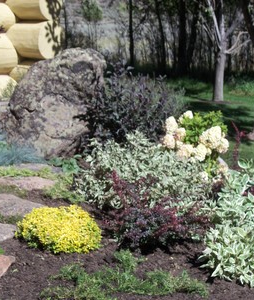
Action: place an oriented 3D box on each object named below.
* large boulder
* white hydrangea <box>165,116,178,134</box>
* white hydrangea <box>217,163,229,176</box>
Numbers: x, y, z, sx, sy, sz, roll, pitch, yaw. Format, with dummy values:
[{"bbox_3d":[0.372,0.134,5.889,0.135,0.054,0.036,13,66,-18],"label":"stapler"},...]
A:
[{"bbox_3d":[-0.629,-0.415,6.700,0.874,0.900,0.700,0,12,0],"label":"large boulder"},{"bbox_3d":[0.382,-0.210,6.450,0.105,0.150,0.105,0,9,0],"label":"white hydrangea"},{"bbox_3d":[0.720,0.145,5.600,0.089,0.099,0.085,0,12,0],"label":"white hydrangea"}]

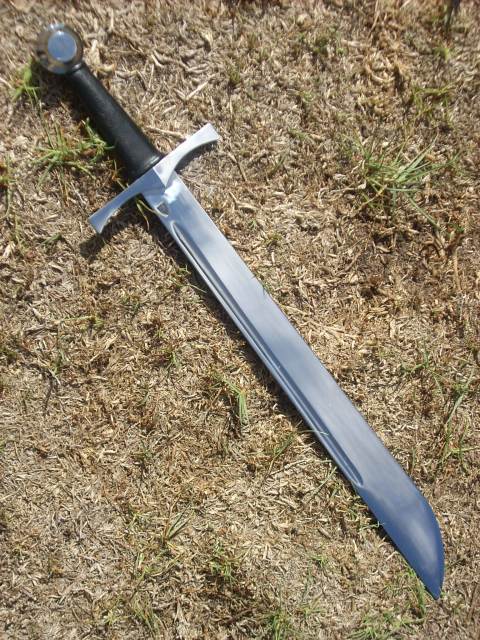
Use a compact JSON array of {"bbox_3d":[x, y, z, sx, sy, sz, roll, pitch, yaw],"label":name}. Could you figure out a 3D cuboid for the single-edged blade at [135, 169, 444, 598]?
[{"bbox_3d":[0.096,0.084,1.131,0.073,0.008,0.611,-43,109,-19],"label":"single-edged blade"}]

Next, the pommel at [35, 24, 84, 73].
[{"bbox_3d":[-0.176,-0.266,0.980,0.048,0.028,0.048,-1,92,-27],"label":"pommel"}]

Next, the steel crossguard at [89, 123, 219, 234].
[{"bbox_3d":[-0.088,-0.146,1.029,0.172,0.022,0.024,-42,109,-20],"label":"steel crossguard"}]

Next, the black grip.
[{"bbox_3d":[-0.127,-0.202,1.008,0.038,0.030,0.123,-42,109,-20],"label":"black grip"}]

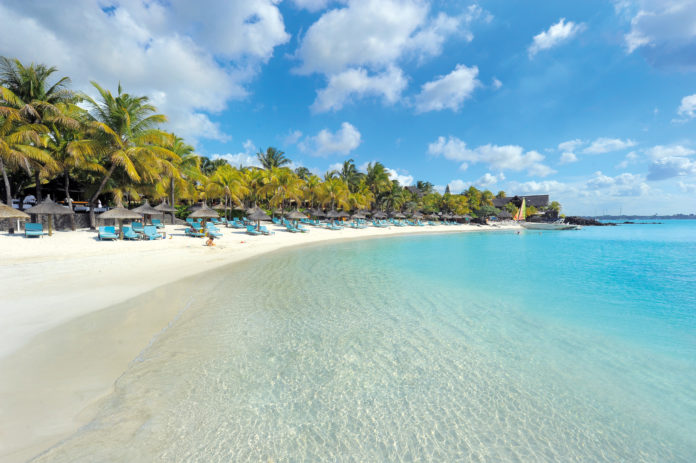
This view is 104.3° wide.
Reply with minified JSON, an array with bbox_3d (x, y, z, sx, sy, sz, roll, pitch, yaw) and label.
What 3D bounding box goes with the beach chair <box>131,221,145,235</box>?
[{"bbox_3d":[-17.390,-0.306,22.400,0.750,0.950,1.750,-2,3,-42],"label":"beach chair"}]

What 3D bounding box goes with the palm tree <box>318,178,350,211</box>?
[{"bbox_3d":[-2.346,-5.126,47.000,5.900,8.600,5.900,0,3,0],"label":"palm tree"}]

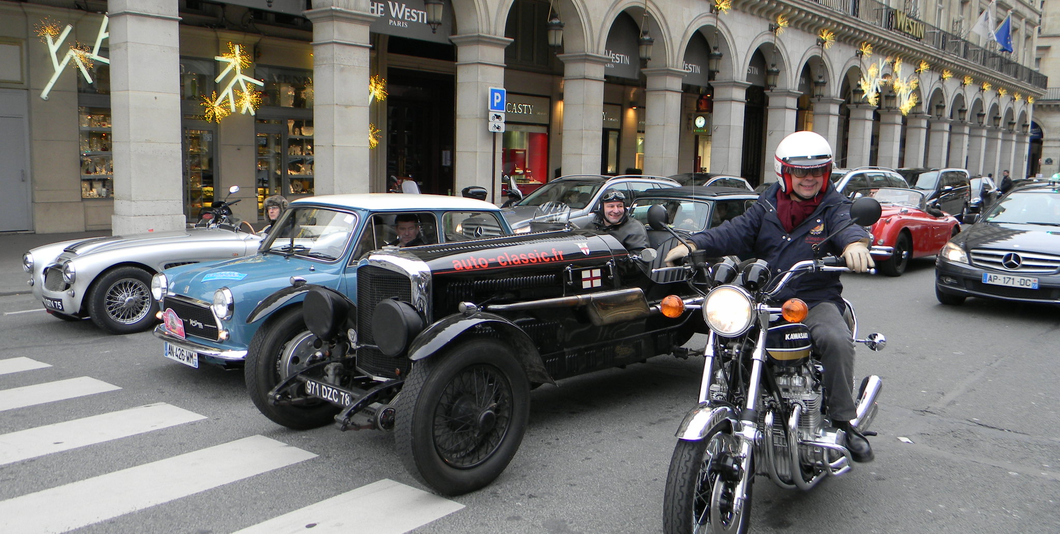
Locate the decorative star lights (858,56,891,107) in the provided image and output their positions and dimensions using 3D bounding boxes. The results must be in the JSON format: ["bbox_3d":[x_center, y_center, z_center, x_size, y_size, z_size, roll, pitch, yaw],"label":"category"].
[{"bbox_3d":[12.764,-6.881,31.807,0.800,1.800,1.100,8,9,41],"label":"decorative star lights"}]

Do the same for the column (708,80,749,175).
[{"bbox_3d":[6.019,-3.588,26.202,0.845,4.013,1.012,8,9,41],"label":"column"}]

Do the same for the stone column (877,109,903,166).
[{"bbox_3d":[15.673,-4.714,37.440,0.867,4.125,1.039,8,9,41],"label":"stone column"}]

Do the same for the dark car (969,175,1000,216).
[{"bbox_3d":[17.227,-2.773,33.610,1.700,1.450,3.950,8,9,41],"label":"dark car"}]

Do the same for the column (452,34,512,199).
[{"bbox_3d":[-1.054,-2.776,18.161,0.845,4.013,1.012,8,9,41],"label":"column"}]

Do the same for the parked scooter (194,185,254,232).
[{"bbox_3d":[-4.021,-0.497,11.553,0.800,1.140,2.050,2,7,0],"label":"parked scooter"}]

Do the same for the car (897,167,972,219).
[{"bbox_3d":[12.563,-2.330,27.508,1.870,1.800,4.750,8,9,41],"label":"car"}]

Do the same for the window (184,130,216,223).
[{"bbox_3d":[-6.741,-1.867,17.550,0.120,1.921,0.734,8,9,41],"label":"window"}]

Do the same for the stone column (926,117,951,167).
[{"bbox_3d":[20.219,-5.219,42.531,0.867,4.125,1.039,8,9,41],"label":"stone column"}]

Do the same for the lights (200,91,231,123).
[{"bbox_3d":[-5.619,-2.858,15.331,0.500,0.560,0.560,8,9,41],"label":"lights"}]

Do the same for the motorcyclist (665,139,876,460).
[{"bbox_3d":[1.067,0.128,3.597,0.800,1.400,0.820,6,8,31],"label":"motorcyclist"}]

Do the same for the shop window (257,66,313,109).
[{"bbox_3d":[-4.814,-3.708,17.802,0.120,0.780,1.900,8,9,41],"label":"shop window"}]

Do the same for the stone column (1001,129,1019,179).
[{"bbox_3d":[29.281,-6.226,52.681,0.867,4.125,1.039,8,9,41],"label":"stone column"}]

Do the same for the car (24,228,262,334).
[{"bbox_3d":[-3.336,-0.088,9.403,1.530,1.080,3.900,8,9,41],"label":"car"}]

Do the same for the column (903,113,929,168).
[{"bbox_3d":[17.911,-4.963,39.946,0.867,4.125,1.039,8,9,41],"label":"column"}]

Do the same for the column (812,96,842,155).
[{"bbox_3d":[9.907,-3.841,29.360,0.821,3.780,0.921,8,9,41],"label":"column"}]

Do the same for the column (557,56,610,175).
[{"bbox_3d":[1.177,-2.828,19.425,0.821,3.780,0.921,8,9,41],"label":"column"}]

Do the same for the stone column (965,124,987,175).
[{"bbox_3d":[24.594,-5.720,47.316,0.845,4.013,1.012,8,9,41],"label":"stone column"}]

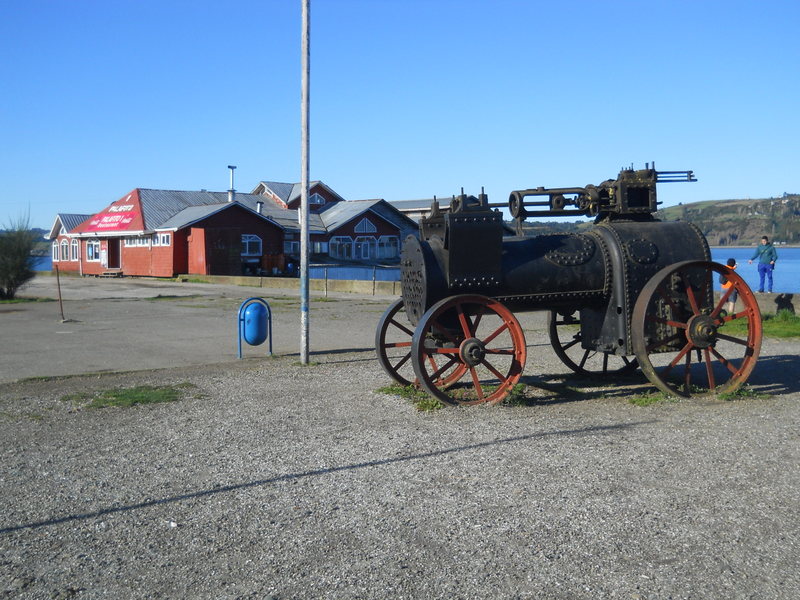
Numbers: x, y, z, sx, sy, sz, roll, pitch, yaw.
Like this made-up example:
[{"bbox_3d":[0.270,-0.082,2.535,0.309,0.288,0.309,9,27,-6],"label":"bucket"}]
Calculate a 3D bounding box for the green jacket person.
[{"bbox_3d":[10.364,-1.004,24.400,0.760,1.640,0.420,2,4,38],"label":"green jacket person"}]

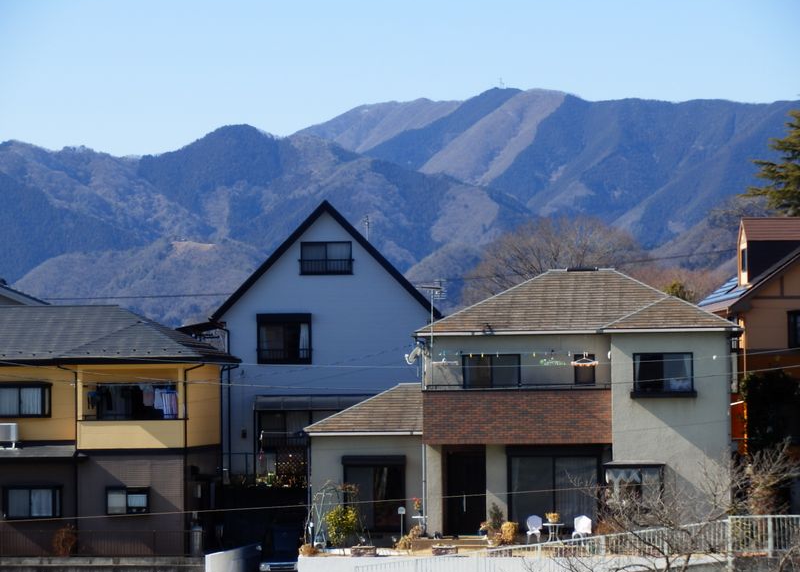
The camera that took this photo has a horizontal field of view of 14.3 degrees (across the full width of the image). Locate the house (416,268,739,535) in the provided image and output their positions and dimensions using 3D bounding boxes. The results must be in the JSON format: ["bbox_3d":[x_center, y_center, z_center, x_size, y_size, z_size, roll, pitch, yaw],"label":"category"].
[{"bbox_3d":[5.400,3.350,94.300,9.200,7.700,8.000,-1,0,5],"label":"house"}]

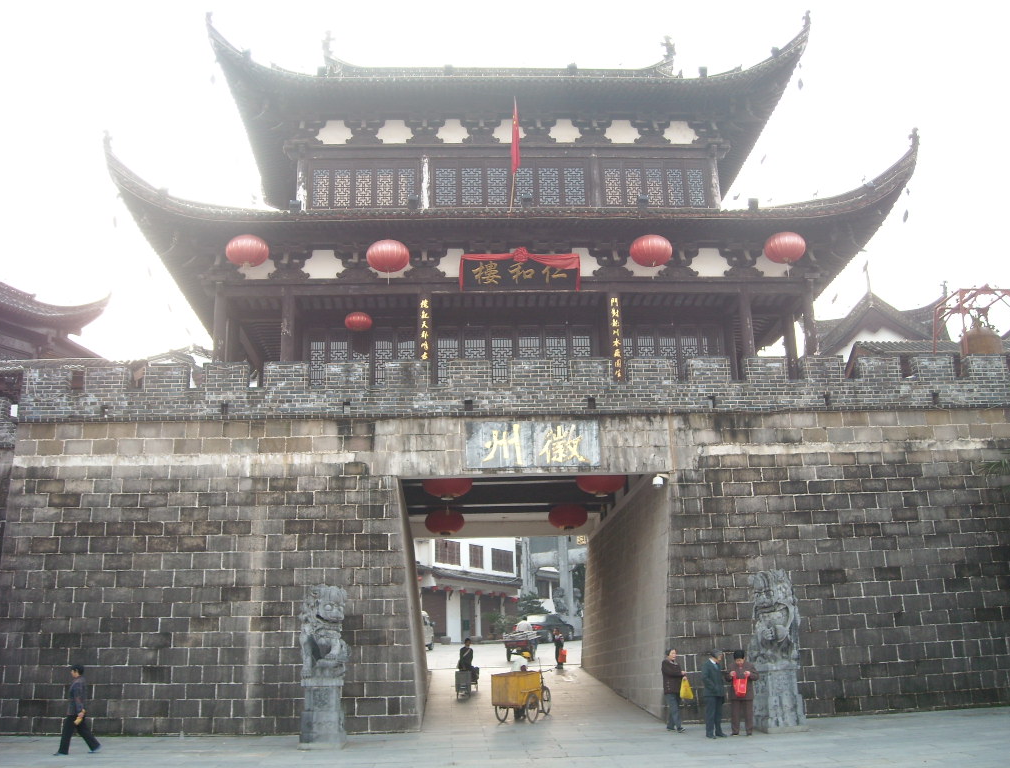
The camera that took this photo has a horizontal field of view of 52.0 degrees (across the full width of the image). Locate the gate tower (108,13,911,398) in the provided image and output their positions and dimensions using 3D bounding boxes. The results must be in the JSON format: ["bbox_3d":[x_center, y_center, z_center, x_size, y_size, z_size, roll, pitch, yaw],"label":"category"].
[{"bbox_3d":[0.105,-4.930,33.141,21.200,14.500,12.300,-1,-16,-3],"label":"gate tower"}]

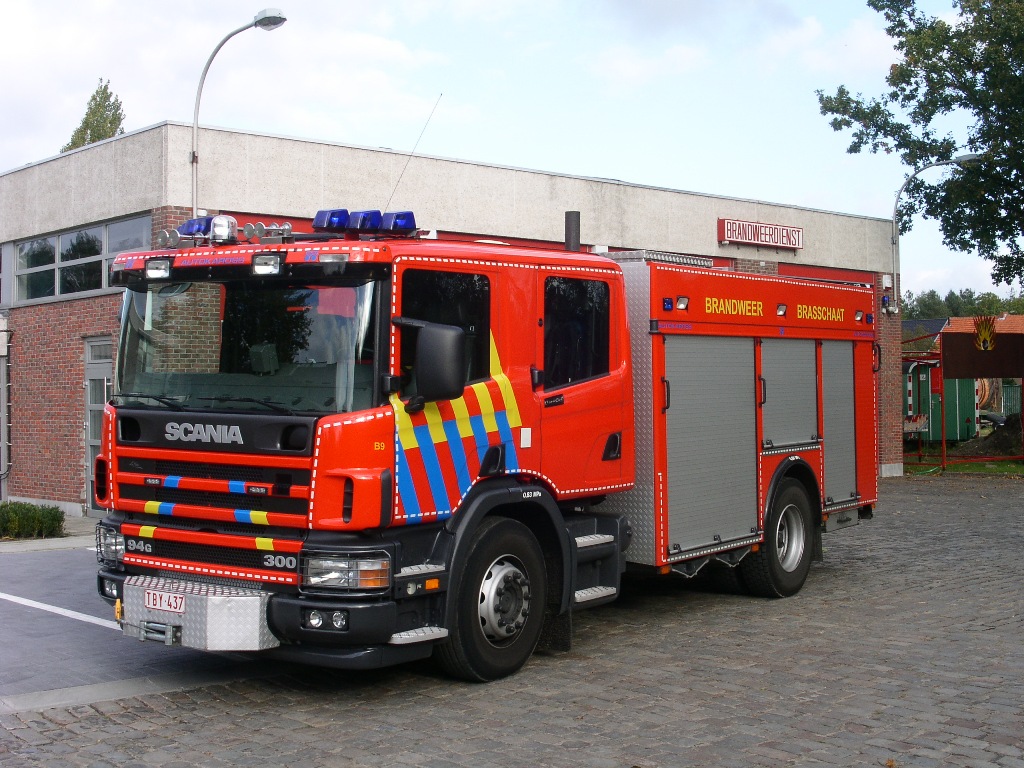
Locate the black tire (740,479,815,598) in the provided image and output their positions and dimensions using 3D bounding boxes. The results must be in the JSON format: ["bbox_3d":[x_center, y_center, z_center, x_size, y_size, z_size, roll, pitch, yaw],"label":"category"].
[{"bbox_3d":[2.321,1.348,12.972,0.305,1.034,1.034,-1,0,35],"label":"black tire"}]

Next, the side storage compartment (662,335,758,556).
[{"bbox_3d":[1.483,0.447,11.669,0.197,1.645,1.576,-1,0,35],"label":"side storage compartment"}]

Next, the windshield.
[{"bbox_3d":[-1.762,-0.215,9.056,2.187,0.798,0.276,-1,-8,35],"label":"windshield"}]

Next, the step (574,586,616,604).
[{"bbox_3d":[0.532,1.485,10.463,0.150,0.045,0.550,1,1,35],"label":"step"}]

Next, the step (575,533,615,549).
[{"bbox_3d":[0.521,1.074,10.271,0.133,0.049,0.502,-1,0,35],"label":"step"}]

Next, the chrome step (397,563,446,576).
[{"bbox_3d":[-0.598,1.116,8.864,0.140,0.035,0.460,1,1,35],"label":"chrome step"}]

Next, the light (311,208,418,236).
[{"bbox_3d":[-0.904,-0.992,9.017,0.610,0.145,0.230,0,1,-14],"label":"light"}]

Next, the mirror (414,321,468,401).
[{"bbox_3d":[-0.417,-0.117,8.436,0.256,0.458,0.158,-1,0,35],"label":"mirror"}]

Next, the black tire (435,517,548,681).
[{"bbox_3d":[-0.154,1.379,9.448,0.295,1.034,1.034,-1,0,35],"label":"black tire"}]

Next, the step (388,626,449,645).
[{"bbox_3d":[-0.589,1.507,8.861,0.160,0.045,0.480,1,1,35],"label":"step"}]

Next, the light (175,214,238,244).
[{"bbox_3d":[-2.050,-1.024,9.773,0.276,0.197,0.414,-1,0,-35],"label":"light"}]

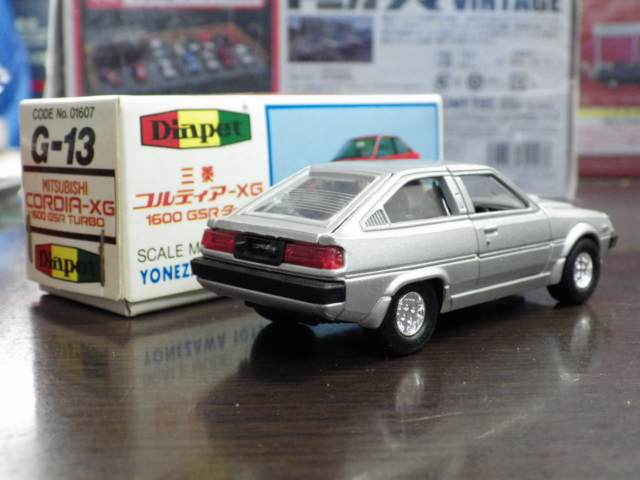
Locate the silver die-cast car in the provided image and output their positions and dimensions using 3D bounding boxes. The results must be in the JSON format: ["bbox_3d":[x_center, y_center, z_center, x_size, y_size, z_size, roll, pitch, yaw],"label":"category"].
[{"bbox_3d":[0.025,-0.001,0.207,0.103,0.035,0.043,-9,11,-44],"label":"silver die-cast car"}]

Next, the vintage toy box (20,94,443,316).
[{"bbox_3d":[-0.019,-0.015,0.264,0.046,0.049,0.117,7,11,44],"label":"vintage toy box"}]

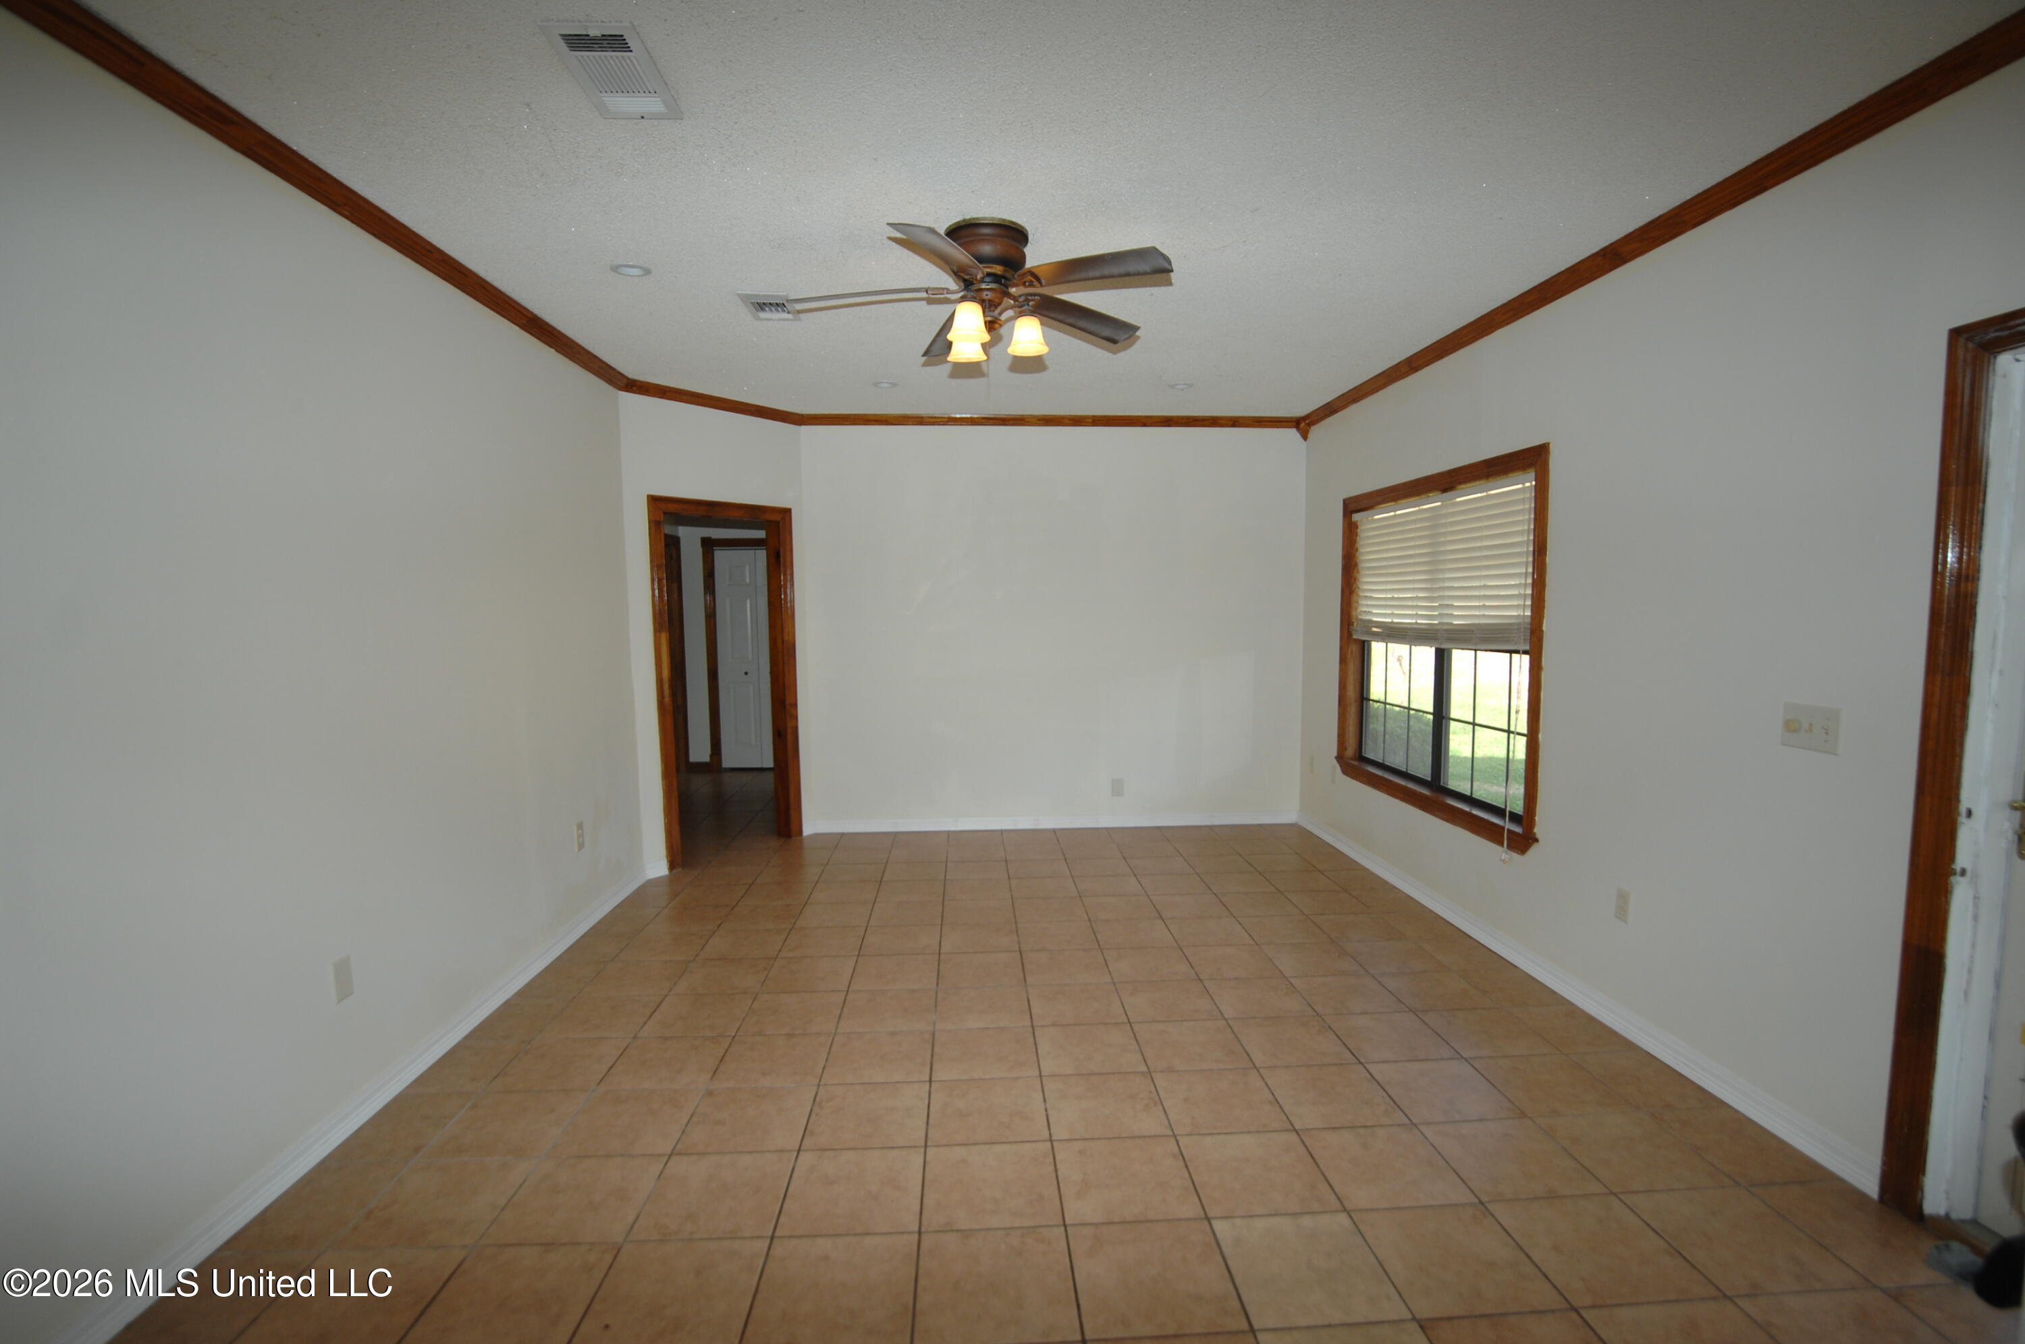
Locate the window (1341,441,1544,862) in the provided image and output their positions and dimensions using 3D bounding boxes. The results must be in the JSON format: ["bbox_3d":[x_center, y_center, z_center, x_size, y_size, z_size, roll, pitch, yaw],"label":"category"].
[{"bbox_3d":[2.051,-0.133,4.149,0.130,1.623,1.759,-1,5,-4],"label":"window"}]

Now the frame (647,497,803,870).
[{"bbox_3d":[-1.718,0.052,5.087,0.150,2.108,0.945,3,6,38],"label":"frame"}]

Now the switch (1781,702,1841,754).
[{"bbox_3d":[2.144,0.152,2.267,0.022,0.118,0.156,-1,5,-4],"label":"switch"}]

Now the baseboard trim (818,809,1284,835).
[{"bbox_3d":[0.296,1.005,5.609,3.268,0.080,0.016,-1,5,-2],"label":"baseboard trim"}]

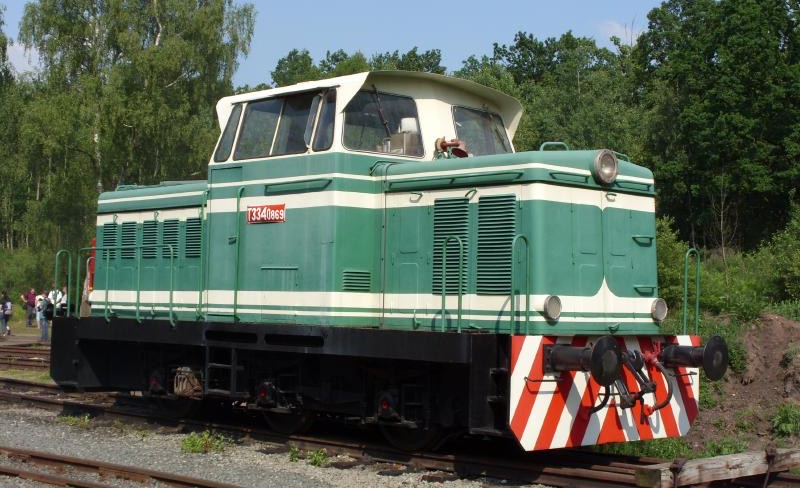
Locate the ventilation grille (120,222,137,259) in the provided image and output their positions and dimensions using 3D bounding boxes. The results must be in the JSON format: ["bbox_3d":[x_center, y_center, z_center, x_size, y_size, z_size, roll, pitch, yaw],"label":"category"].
[{"bbox_3d":[-3.514,-0.041,20.696,0.040,0.470,0.335,3,-3,-43],"label":"ventilation grille"}]

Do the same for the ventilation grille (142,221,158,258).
[{"bbox_3d":[-3.183,-0.050,20.344,0.040,0.470,0.333,3,-3,-43],"label":"ventilation grille"}]

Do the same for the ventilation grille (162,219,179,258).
[{"bbox_3d":[-2.835,-0.054,19.781,0.035,0.480,0.332,5,-4,-43],"label":"ventilation grille"}]

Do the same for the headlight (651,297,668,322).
[{"bbox_3d":[2.680,0.690,16.524,0.238,0.238,0.110,3,-3,-44],"label":"headlight"}]

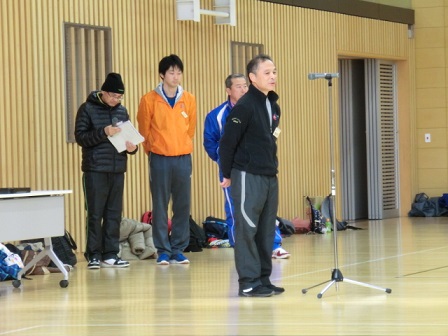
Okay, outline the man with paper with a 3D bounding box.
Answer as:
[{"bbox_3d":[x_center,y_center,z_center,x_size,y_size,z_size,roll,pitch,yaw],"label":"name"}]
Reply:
[{"bbox_3d":[-1.025,0.018,22.108,0.560,1.691,0.480,-2,0,-35],"label":"man with paper"}]

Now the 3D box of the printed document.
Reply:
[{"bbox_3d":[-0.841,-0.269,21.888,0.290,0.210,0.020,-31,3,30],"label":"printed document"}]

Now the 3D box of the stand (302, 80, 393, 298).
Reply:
[{"bbox_3d":[0.734,0.110,16.971,0.659,1.481,0.651,-1,0,18],"label":"stand"}]

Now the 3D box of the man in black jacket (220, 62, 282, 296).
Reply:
[{"bbox_3d":[0.194,0.040,17.642,0.400,1.659,0.520,-1,0,31],"label":"man in black jacket"}]

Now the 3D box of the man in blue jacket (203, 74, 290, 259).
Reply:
[{"bbox_3d":[0.219,-0.028,23.510,0.580,1.678,0.480,-2,1,-43],"label":"man in blue jacket"}]

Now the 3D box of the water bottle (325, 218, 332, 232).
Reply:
[{"bbox_3d":[1.253,0.689,30.346,0.070,0.162,0.070,-2,0,0],"label":"water bottle"}]

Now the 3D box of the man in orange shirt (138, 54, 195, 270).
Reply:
[{"bbox_3d":[-0.506,-0.083,22.229,0.530,1.815,0.360,-2,0,-14],"label":"man in orange shirt"}]

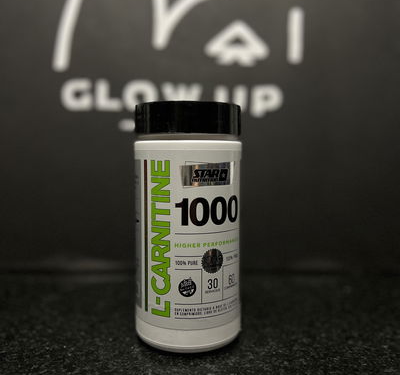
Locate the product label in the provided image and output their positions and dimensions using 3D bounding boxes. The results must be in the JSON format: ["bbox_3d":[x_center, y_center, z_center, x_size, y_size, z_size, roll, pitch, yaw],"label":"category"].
[{"bbox_3d":[-0.007,0.027,0.247,0.065,0.099,0.064,-1,5,-16],"label":"product label"}]

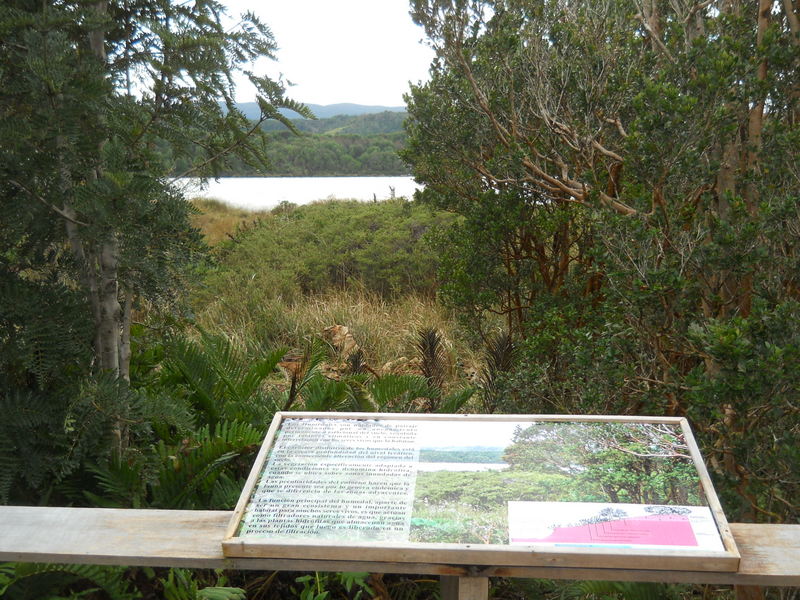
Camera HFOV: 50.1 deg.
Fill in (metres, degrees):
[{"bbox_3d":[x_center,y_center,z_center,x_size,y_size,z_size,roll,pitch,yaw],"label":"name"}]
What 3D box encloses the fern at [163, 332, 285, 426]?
[{"bbox_3d":[-1.032,0.477,5.000,0.720,0.600,0.650,0,9,0],"label":"fern"}]

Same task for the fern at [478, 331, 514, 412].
[{"bbox_3d":[0.666,0.514,5.900,0.260,0.620,0.260,0,9,0],"label":"fern"}]

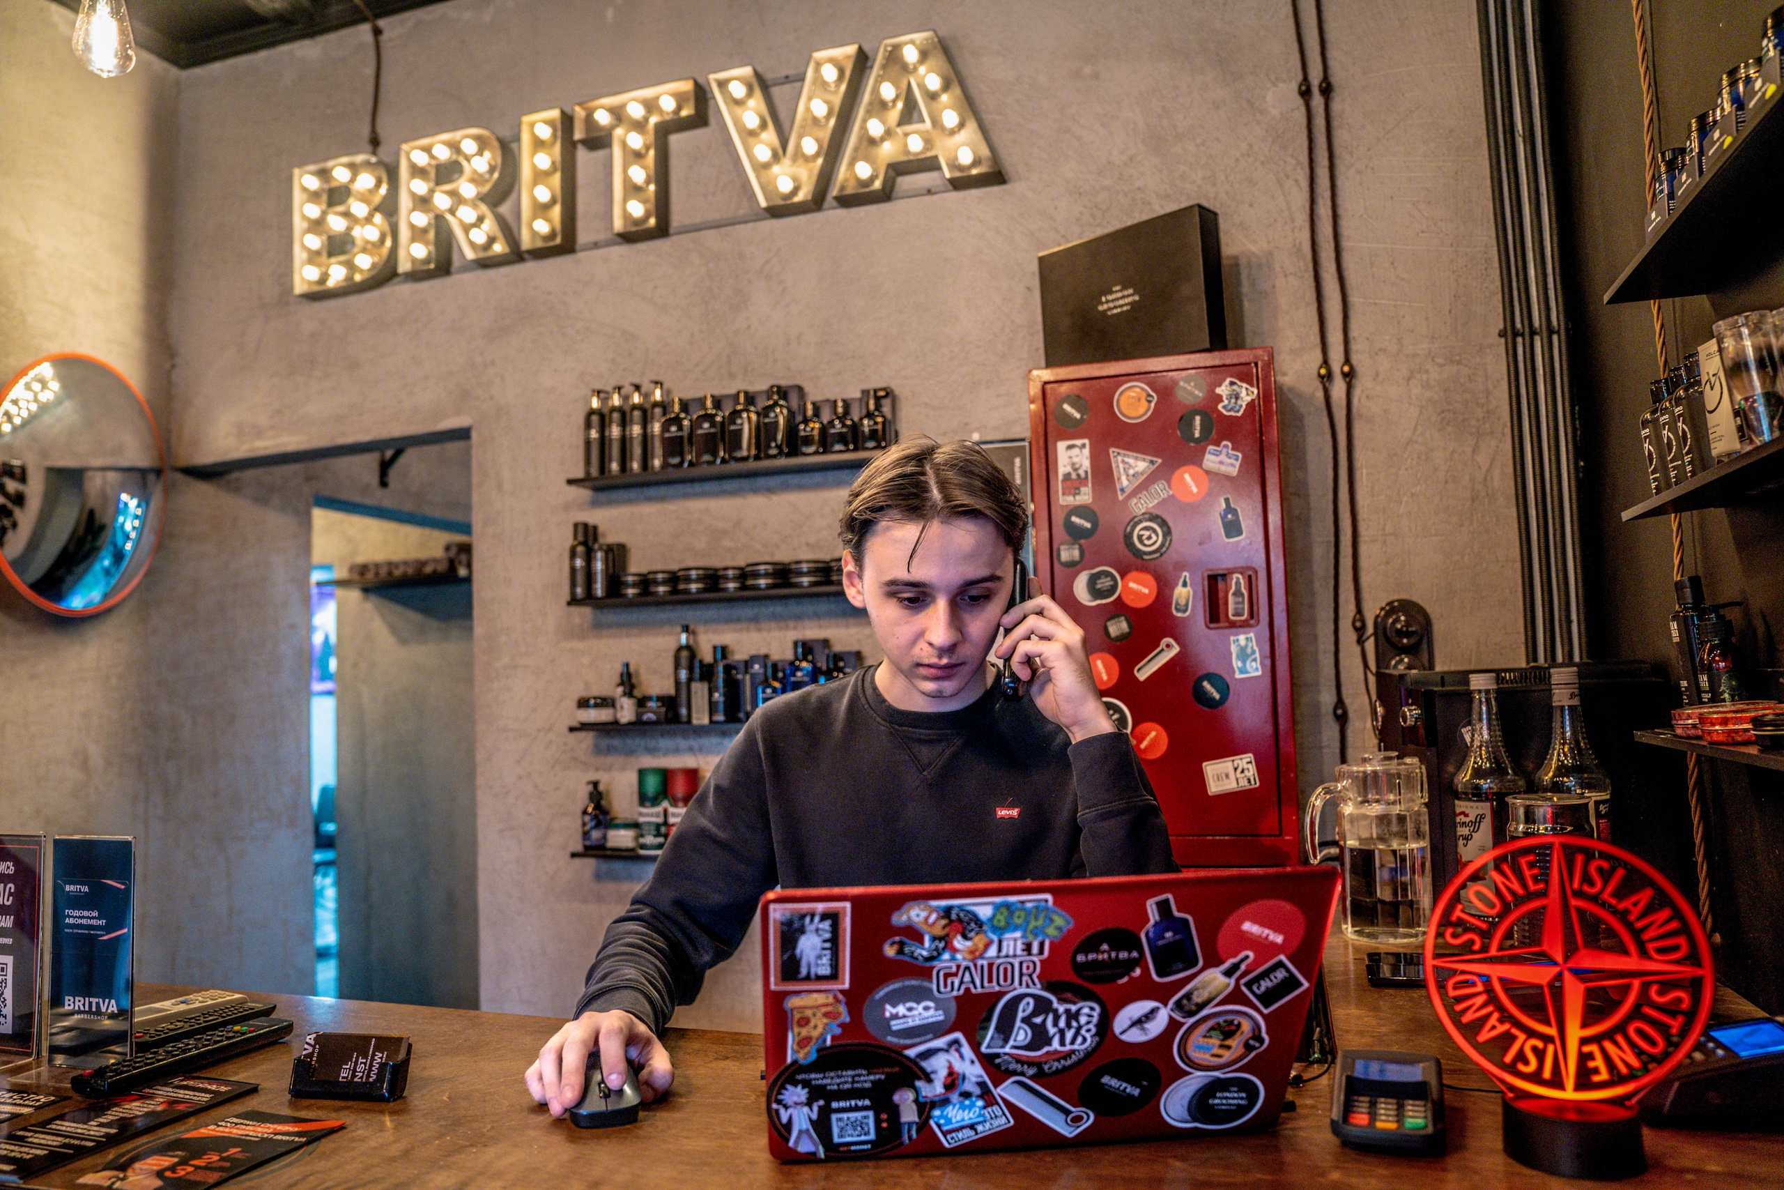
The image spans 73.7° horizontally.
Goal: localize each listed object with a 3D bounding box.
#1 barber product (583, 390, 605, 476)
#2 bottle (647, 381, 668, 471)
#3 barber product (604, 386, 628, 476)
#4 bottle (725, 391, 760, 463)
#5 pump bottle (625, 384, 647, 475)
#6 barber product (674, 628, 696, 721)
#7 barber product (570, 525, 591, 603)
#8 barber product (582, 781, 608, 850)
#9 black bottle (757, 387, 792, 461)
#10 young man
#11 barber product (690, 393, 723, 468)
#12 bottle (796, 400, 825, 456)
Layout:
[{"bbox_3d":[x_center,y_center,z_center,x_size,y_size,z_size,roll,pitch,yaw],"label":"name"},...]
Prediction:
[{"bbox_3d":[-0.632,-0.342,2.536,0.043,0.189,0.047,-2,-4,0],"label":"barber product"},{"bbox_3d":[-0.489,-0.349,2.486,0.043,0.192,0.047,-3,-4,12],"label":"bottle"},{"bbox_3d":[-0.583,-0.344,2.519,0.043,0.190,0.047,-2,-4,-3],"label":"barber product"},{"bbox_3d":[-0.303,-0.339,2.409,0.060,0.145,0.034,-3,-4,18],"label":"bottle"},{"bbox_3d":[-0.537,-0.346,2.503,0.043,0.191,0.047,-3,-4,12],"label":"pump bottle"},{"bbox_3d":[-0.423,0.162,2.434,0.043,0.201,0.046,-2,-4,6],"label":"barber product"},{"bbox_3d":[-0.662,-0.068,2.531,0.041,0.166,0.041,-2,-4,6],"label":"barber product"},{"bbox_3d":[-0.619,0.462,2.485,0.052,0.144,0.056,-3,-4,18],"label":"barber product"},{"bbox_3d":[-0.232,-0.345,2.384,0.060,0.148,0.034,-3,-4,19],"label":"black bottle"},{"bbox_3d":[0.021,0.678,1.197,0.600,1.670,0.540,-2,-4,5],"label":"young man"},{"bbox_3d":[-0.377,-0.335,2.435,0.060,0.148,0.034,-3,-4,16],"label":"barber product"},{"bbox_3d":[-0.159,-0.330,2.358,0.047,0.108,0.030,-3,-4,16],"label":"bottle"}]

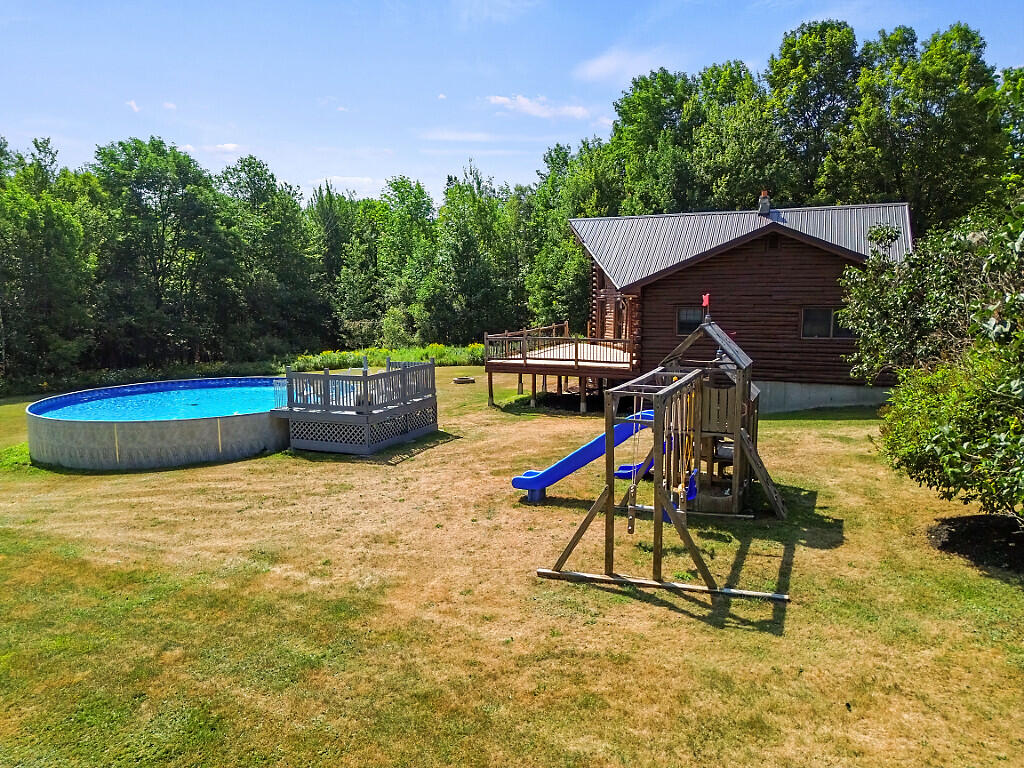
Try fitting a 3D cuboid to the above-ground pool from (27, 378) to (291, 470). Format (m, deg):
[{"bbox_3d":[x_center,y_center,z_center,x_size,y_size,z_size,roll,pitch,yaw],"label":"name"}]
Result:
[{"bbox_3d":[-9.687,0.952,22.229,8.900,1.180,8.900,-1,8,0],"label":"above-ground pool"}]

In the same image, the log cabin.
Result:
[{"bbox_3d":[7.490,-3.228,27.054,14.300,7.500,11.000,3,8,24],"label":"log cabin"}]

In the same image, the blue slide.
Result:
[{"bbox_3d":[1.476,1.418,14.253,3.100,2.050,0.580,3,8,24],"label":"blue slide"}]

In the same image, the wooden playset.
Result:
[{"bbox_3d":[3.409,0.593,12.849,3.400,3.600,7.750,3,8,24],"label":"wooden playset"}]

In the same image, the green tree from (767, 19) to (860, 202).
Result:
[{"bbox_3d":[17.077,-11.197,41.254,6.200,18.957,6.200,3,8,24],"label":"green tree"}]

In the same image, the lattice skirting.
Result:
[{"bbox_3d":[-4.093,1.160,20.111,2.414,0.900,3.416,3,8,24],"label":"lattice skirting"}]

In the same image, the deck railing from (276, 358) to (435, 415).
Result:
[{"bbox_3d":[-4.150,-0.019,19.975,2.514,1.184,3.416,3,8,24],"label":"deck railing"}]

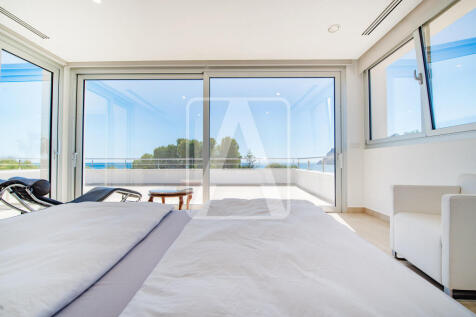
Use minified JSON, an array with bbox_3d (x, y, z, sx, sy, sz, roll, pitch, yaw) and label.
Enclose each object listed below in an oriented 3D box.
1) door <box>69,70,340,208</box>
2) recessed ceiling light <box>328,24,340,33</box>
[{"bbox_3d":[-0.560,-0.300,3.600,4.800,2.520,0.120,0,-1,1],"label":"door"},{"bbox_3d":[1.290,-1.738,2.650,0.160,0.030,0.160,0,-1,3],"label":"recessed ceiling light"}]

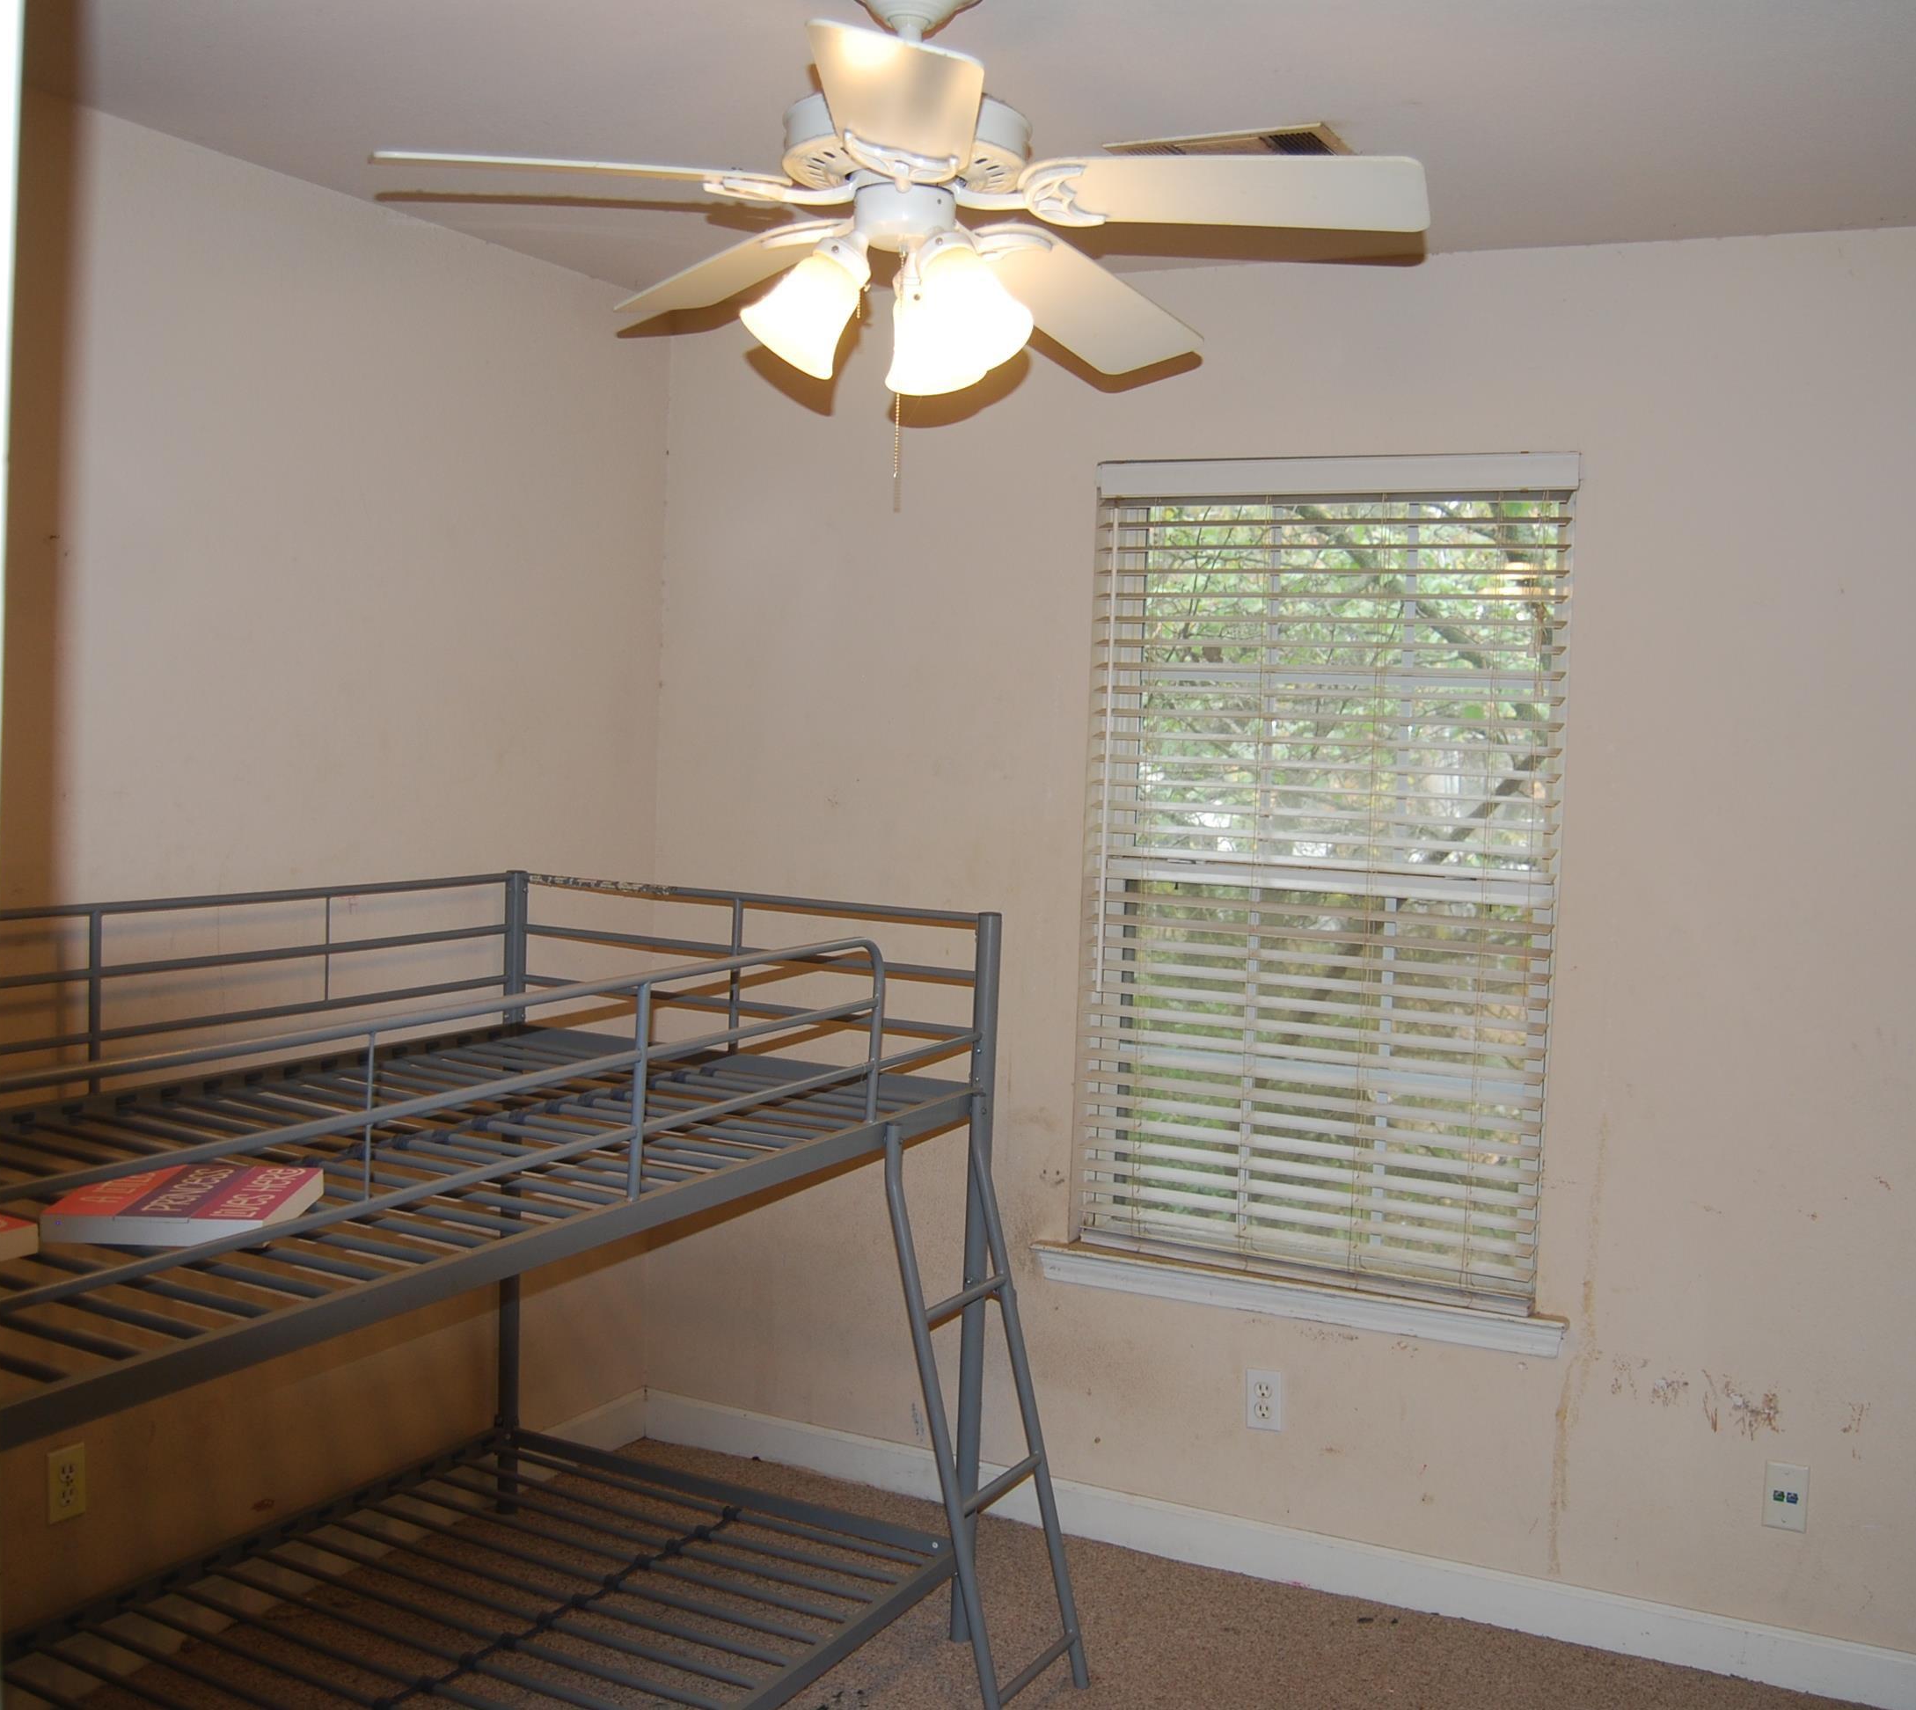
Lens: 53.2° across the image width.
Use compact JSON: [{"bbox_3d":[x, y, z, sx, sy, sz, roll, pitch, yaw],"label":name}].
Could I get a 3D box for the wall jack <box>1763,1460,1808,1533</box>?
[{"bbox_3d":[1.387,1.076,3.206,0.071,0.115,0.012,4,5,25],"label":"wall jack"}]

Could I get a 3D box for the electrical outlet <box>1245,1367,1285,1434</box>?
[{"bbox_3d":[0.574,1.022,3.583,0.071,0.115,0.012,4,5,25],"label":"electrical outlet"}]

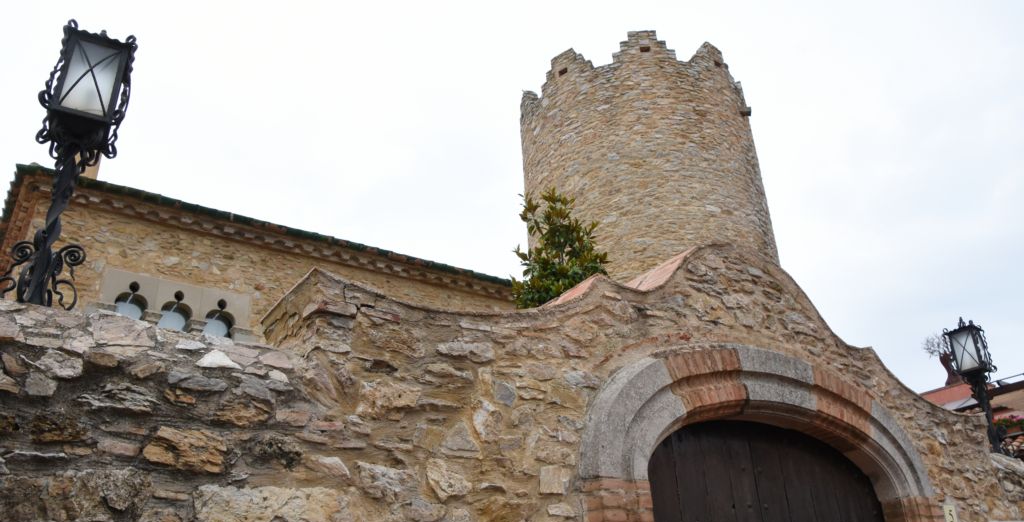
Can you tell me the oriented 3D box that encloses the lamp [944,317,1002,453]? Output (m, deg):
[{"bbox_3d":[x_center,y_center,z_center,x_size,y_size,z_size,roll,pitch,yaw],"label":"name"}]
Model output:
[{"bbox_3d":[4.016,1.042,6.609,0.290,1.170,0.290,14,-27,-34],"label":"lamp"}]

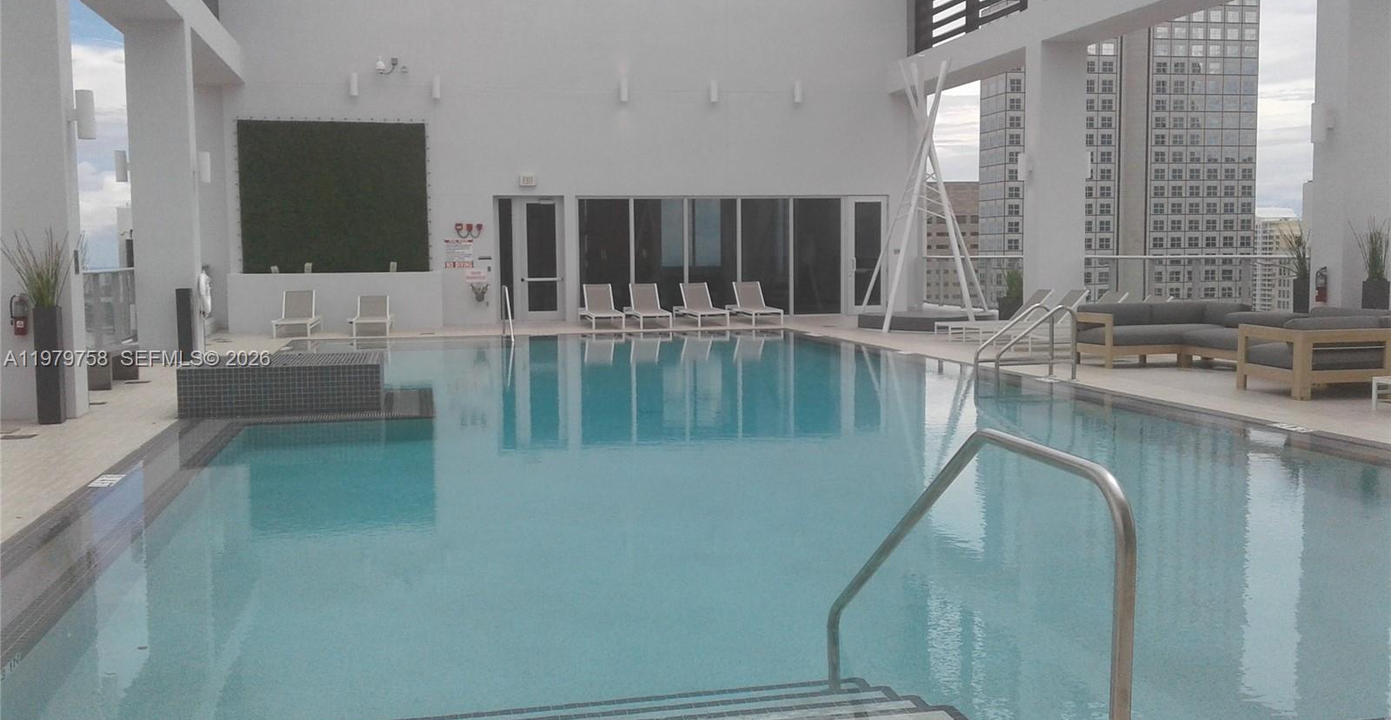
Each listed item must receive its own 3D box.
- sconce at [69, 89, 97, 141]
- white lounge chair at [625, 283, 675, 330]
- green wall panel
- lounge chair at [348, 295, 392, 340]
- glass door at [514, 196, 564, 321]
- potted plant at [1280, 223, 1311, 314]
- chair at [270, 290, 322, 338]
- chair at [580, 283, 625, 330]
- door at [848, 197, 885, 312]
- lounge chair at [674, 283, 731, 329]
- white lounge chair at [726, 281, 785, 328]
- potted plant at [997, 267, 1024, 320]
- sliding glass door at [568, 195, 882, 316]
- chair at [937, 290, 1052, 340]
[{"bbox_3d":[-5.834,-2.341,12.612,0.234,0.480,0.170,-2,5,-12],"label":"sconce"},{"bbox_3d":[-0.952,-1.100,26.852,0.630,0.820,2.000,-2,5,-12],"label":"white lounge chair"},{"bbox_3d":[-7.363,-3.317,27.112,3.700,3.058,0.100,-2,5,-12],"label":"green wall panel"},{"bbox_3d":[-6.260,-0.868,25.715,0.700,0.730,1.950,-2,5,-12],"label":"lounge chair"},{"bbox_3d":[-3.375,-2.167,28.736,1.020,2.670,0.100,-2,5,-12],"label":"glass door"},{"bbox_3d":[7.536,-0.843,16.603,0.400,1.740,0.400,-2,5,-12],"label":"potted plant"},{"bbox_3d":[-7.630,-0.885,25.418,0.700,0.840,1.950,-1,5,-10],"label":"chair"},{"bbox_3d":[-1.913,-1.105,27.246,0.700,0.870,1.950,-2,5,-12],"label":"chair"},{"bbox_3d":[3.926,-2.388,30.302,0.980,2.680,0.100,-2,5,-12],"label":"door"},{"bbox_3d":[0.150,-1.155,27.608,0.700,0.870,1.950,-2,5,-14],"label":"lounge chair"},{"bbox_3d":[1.209,-1.165,27.265,0.630,0.820,2.000,-2,5,-13],"label":"white lounge chair"},{"bbox_3d":[5.833,-1.058,23.713,0.600,1.188,0.600,-2,5,-12],"label":"potted plant"},{"bbox_3d":[0.544,-2.289,29.577,6.450,2.700,0.120,-2,5,-12],"label":"sliding glass door"},{"bbox_3d":[4.955,-0.775,21.971,1.930,0.800,0.630,-2,5,-13],"label":"chair"}]

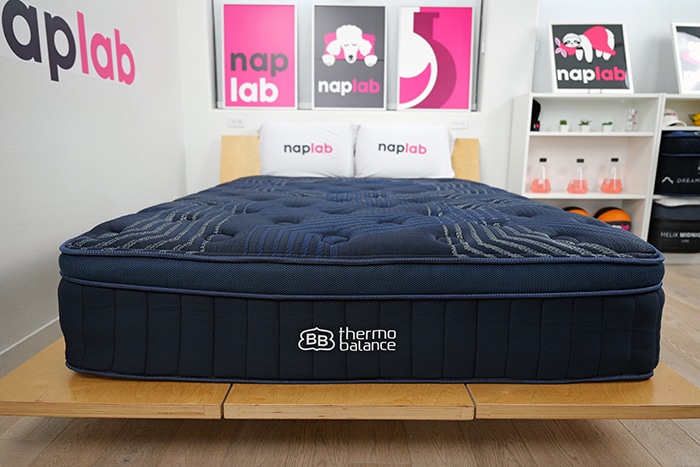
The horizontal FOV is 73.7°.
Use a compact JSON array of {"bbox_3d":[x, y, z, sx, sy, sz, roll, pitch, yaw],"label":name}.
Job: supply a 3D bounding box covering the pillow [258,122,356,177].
[{"bbox_3d":[-0.274,-0.528,2.982,0.625,0.410,0.160,0,-13,-1],"label":"pillow"}]

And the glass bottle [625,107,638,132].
[{"bbox_3d":[1.804,-0.719,2.982,0.073,0.145,0.073,0,11,-1],"label":"glass bottle"}]

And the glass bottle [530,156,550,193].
[{"bbox_3d":[1.255,-0.376,3.049,0.125,0.222,0.125,0,11,-1],"label":"glass bottle"}]

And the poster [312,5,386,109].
[{"bbox_3d":[0.000,-1.181,3.134,0.502,0.703,0.022,0,3,-1],"label":"poster"}]

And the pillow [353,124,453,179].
[{"bbox_3d":[0.353,-0.522,2.988,0.630,0.410,0.160,0,-13,-1],"label":"pillow"}]

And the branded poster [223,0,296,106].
[{"bbox_3d":[-0.597,-1.184,3.128,0.502,0.703,0.022,0,3,-1],"label":"branded poster"}]

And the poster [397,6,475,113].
[{"bbox_3d":[0.573,-1.178,3.139,0.502,0.703,0.022,0,3,-1],"label":"poster"}]

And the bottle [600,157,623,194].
[{"bbox_3d":[1.726,-0.375,3.053,0.125,0.227,0.125,0,11,-1],"label":"bottle"}]

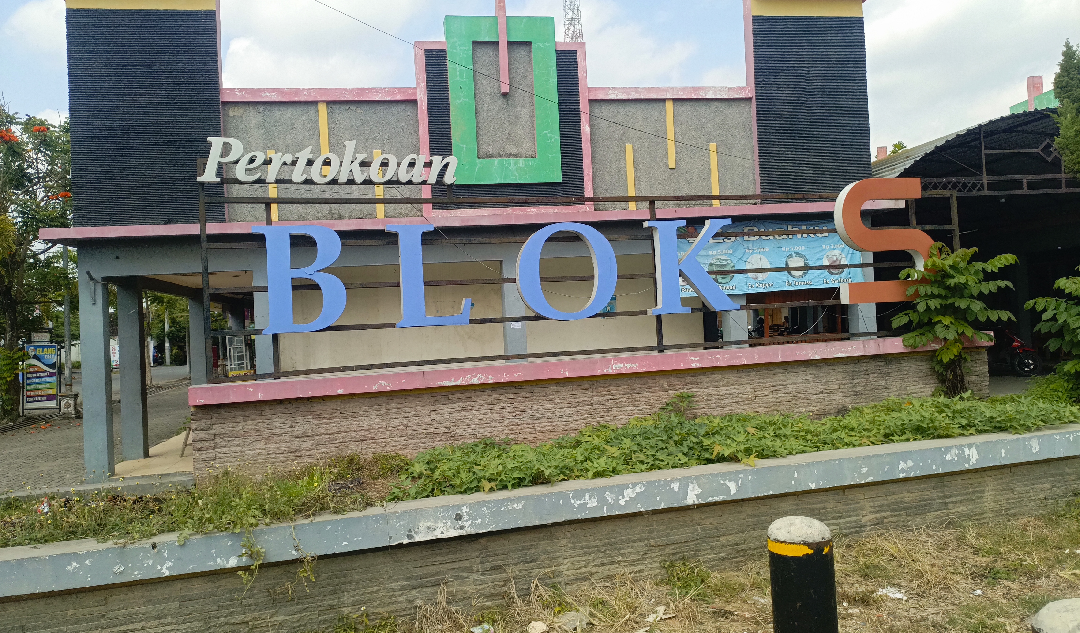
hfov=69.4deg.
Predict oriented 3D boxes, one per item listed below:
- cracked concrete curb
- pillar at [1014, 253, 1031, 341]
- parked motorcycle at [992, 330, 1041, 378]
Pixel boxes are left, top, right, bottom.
[{"bbox_3d":[0.691,1.044,4.679,6.796,0.168,0.243,-3,-1,-19],"label":"cracked concrete curb"},{"bbox_3d":[10.524,-0.054,17.090,0.290,2.624,0.290,-3,-1,-10],"label":"pillar"},{"bbox_3d":[9.542,0.762,16.560,1.870,1.060,0.680,-4,-1,25],"label":"parked motorcycle"}]

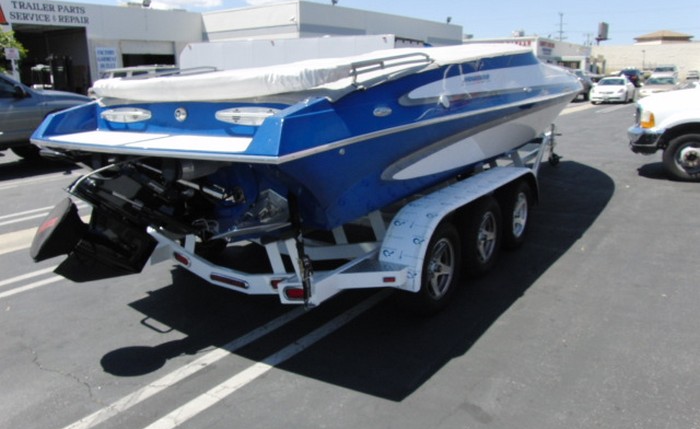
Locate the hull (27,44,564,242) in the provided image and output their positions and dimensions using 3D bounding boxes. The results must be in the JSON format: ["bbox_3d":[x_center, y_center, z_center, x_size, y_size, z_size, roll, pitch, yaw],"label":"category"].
[{"bbox_3d":[0.998,-1.216,5.984,2.570,1.390,7.859,9,18,35],"label":"hull"}]

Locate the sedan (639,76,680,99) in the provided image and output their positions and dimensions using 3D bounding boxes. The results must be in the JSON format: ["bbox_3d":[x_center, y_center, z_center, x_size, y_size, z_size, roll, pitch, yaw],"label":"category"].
[{"bbox_3d":[17.035,-6.809,28.986,1.800,1.440,4.750,9,18,32],"label":"sedan"}]

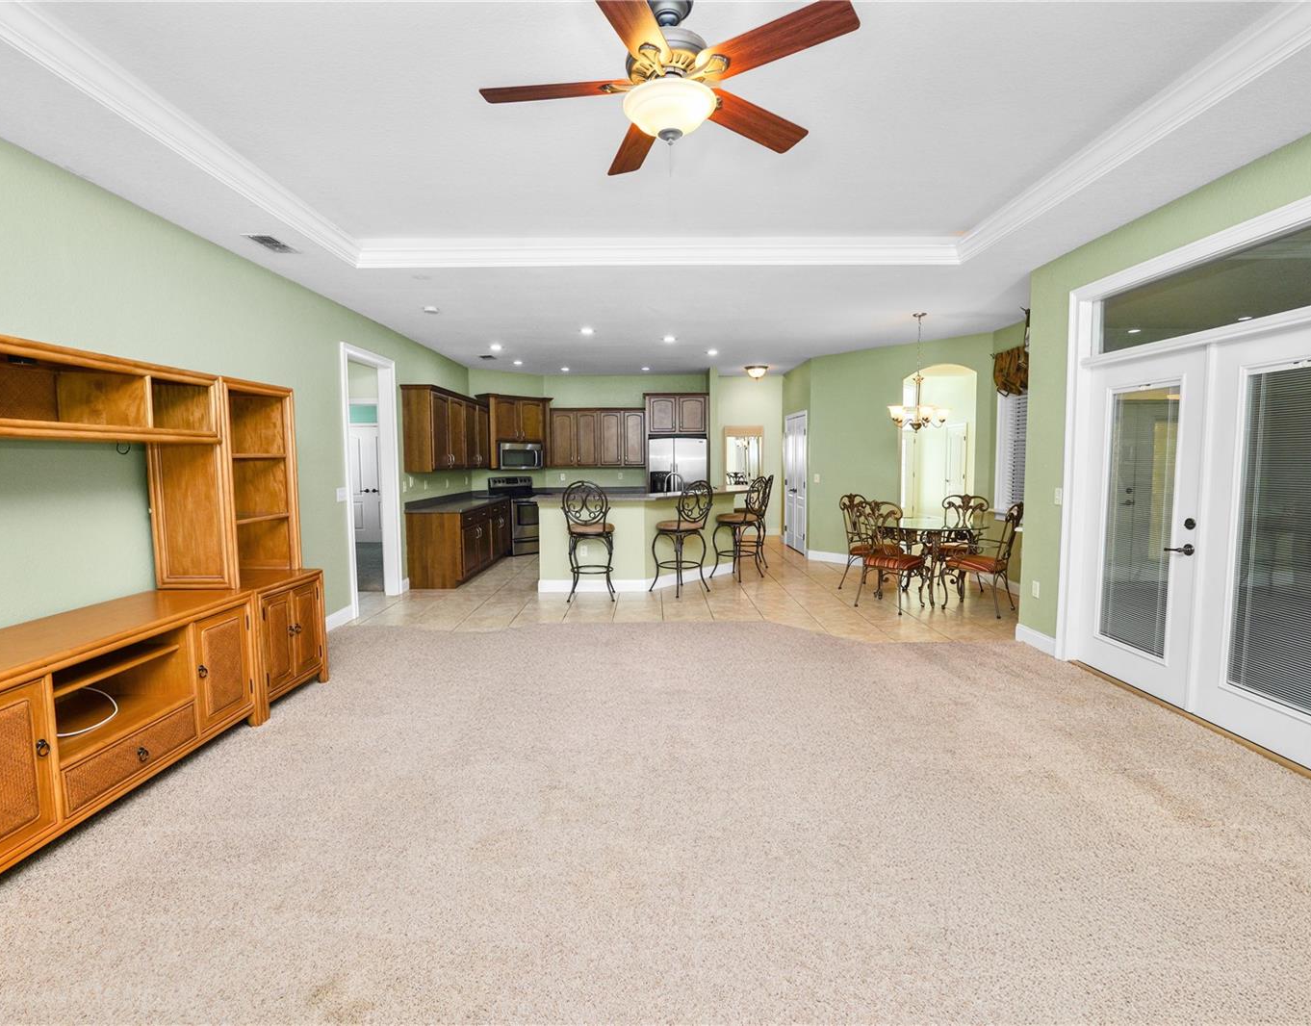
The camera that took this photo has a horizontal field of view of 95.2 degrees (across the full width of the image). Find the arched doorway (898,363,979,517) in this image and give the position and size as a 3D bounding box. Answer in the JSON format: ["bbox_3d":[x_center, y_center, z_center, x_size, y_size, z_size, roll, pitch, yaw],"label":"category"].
[{"bbox_3d":[3.528,-0.522,7.468,0.875,2.575,0.150,4,7,44],"label":"arched doorway"}]

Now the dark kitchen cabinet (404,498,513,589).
[{"bbox_3d":[-2.584,0.349,8.126,0.620,0.880,2.320,-1,5,-1],"label":"dark kitchen cabinet"}]

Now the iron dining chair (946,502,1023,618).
[{"bbox_3d":[3.152,0.416,5.736,0.520,1.020,0.570,-6,7,-44],"label":"iron dining chair"}]

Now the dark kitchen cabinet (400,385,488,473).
[{"bbox_3d":[-2.747,-1.066,8.006,0.340,0.995,2.250,-1,5,-1],"label":"dark kitchen cabinet"}]

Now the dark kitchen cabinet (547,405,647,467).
[{"bbox_3d":[-0.971,-1.254,10.005,1.601,0.975,0.330,-1,5,-1],"label":"dark kitchen cabinet"}]

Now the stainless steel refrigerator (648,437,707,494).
[{"bbox_3d":[0.357,-0.301,9.845,0.919,1.800,0.760,-1,5,-1],"label":"stainless steel refrigerator"}]

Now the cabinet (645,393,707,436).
[{"bbox_3d":[0.342,-1.600,9.842,1.016,0.650,0.620,-1,5,-1],"label":"cabinet"}]

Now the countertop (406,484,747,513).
[{"bbox_3d":[-0.789,-0.224,8.280,4.227,0.200,3.950,-1,5,-1],"label":"countertop"}]

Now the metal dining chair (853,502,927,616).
[{"bbox_3d":[2.281,0.415,5.865,0.570,1.020,0.520,-5,7,-40],"label":"metal dining chair"}]

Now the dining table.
[{"bbox_3d":[2.832,0.510,6.257,1.140,0.750,1.140,-1,5,-1],"label":"dining table"}]

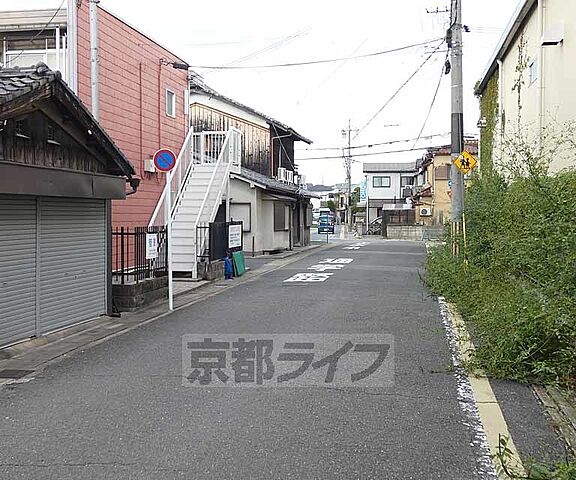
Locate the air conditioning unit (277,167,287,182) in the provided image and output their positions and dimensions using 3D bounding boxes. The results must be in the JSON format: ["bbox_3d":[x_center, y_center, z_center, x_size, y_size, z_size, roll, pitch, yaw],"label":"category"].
[{"bbox_3d":[-0.240,-2.701,25.800,0.300,0.560,0.780,0,2,11],"label":"air conditioning unit"}]

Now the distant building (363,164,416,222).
[{"bbox_3d":[9.424,-3.665,54.167,5.600,6.100,6.500,0,2,9],"label":"distant building"}]

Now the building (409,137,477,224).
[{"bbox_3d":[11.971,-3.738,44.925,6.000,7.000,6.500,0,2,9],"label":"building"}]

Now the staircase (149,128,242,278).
[{"bbox_3d":[-2.352,-1.169,17.029,1.150,4.010,4.290,0,2,11],"label":"staircase"}]

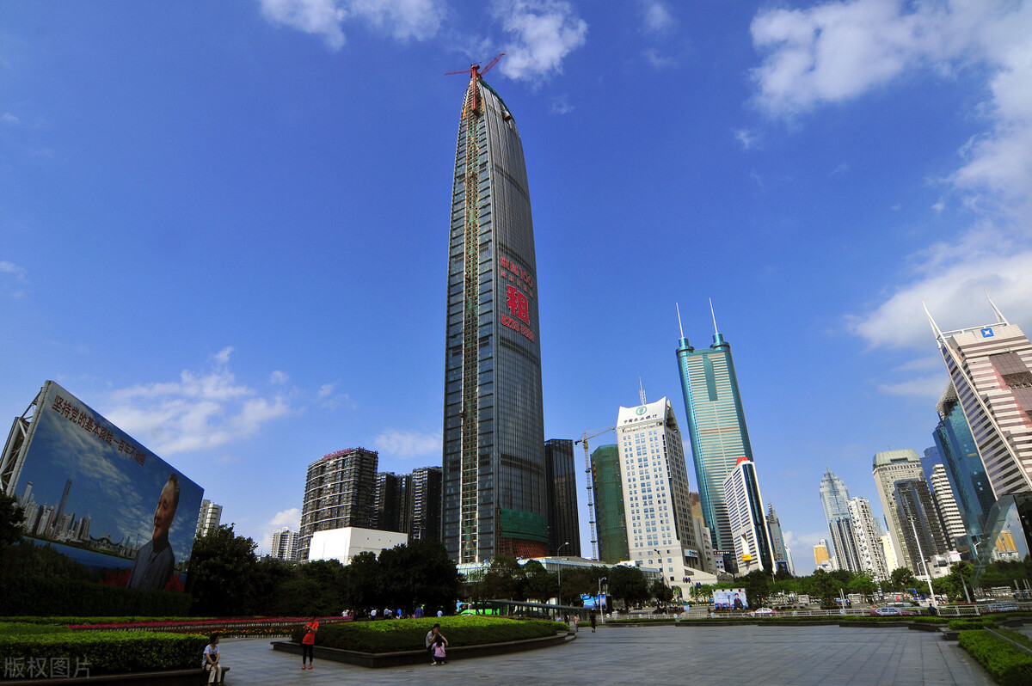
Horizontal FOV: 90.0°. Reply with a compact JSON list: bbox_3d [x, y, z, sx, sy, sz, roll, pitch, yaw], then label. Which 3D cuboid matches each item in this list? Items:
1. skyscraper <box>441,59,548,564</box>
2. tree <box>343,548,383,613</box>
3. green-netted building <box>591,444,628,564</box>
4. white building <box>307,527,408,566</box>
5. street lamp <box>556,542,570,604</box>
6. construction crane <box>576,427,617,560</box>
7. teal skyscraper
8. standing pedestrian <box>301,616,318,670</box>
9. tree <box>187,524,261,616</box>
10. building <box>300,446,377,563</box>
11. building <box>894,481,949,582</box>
[{"bbox_3d":[-14.330,-44.870,407.730,41.810,442.000,56.160,-17,-30,30],"label":"skyscraper"},{"bbox_3d":[-19.079,30.202,64.377,5.200,8.000,5.200,-2,-25,0],"label":"tree"},{"bbox_3d":[77.091,131.954,370.910,28.000,109.000,28.000,-16,-29,29],"label":"green-netted building"},{"bbox_3d":[-66.212,98.189,217.388,23.000,34.600,31.000,-17,-29,29],"label":"white building"},{"bbox_3d":[8.054,39.268,85.872,1.900,11.200,0.400,-2,-25,0],"label":"street lamp"},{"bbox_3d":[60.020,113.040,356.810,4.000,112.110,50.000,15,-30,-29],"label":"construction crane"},{"bbox_3d":[262.160,111.040,667.170,66.000,384.000,36.000,-9,-27,16],"label":"teal skyscraper"},{"bbox_3d":[-7.037,10.274,17.718,0.360,1.580,0.470,18,-32,-36],"label":"standing pedestrian"},{"bbox_3d":[-35.760,27.780,63.590,8.300,10.470,8.300,12,-29,-25],"label":"tree"},{"bbox_3d":[-142.600,149.319,401.377,68.000,119.000,25.000,-23,-33,38],"label":"building"},{"bbox_3d":[304.190,143.710,385.050,20.000,77.140,20.000,-16,-30,29],"label":"building"}]

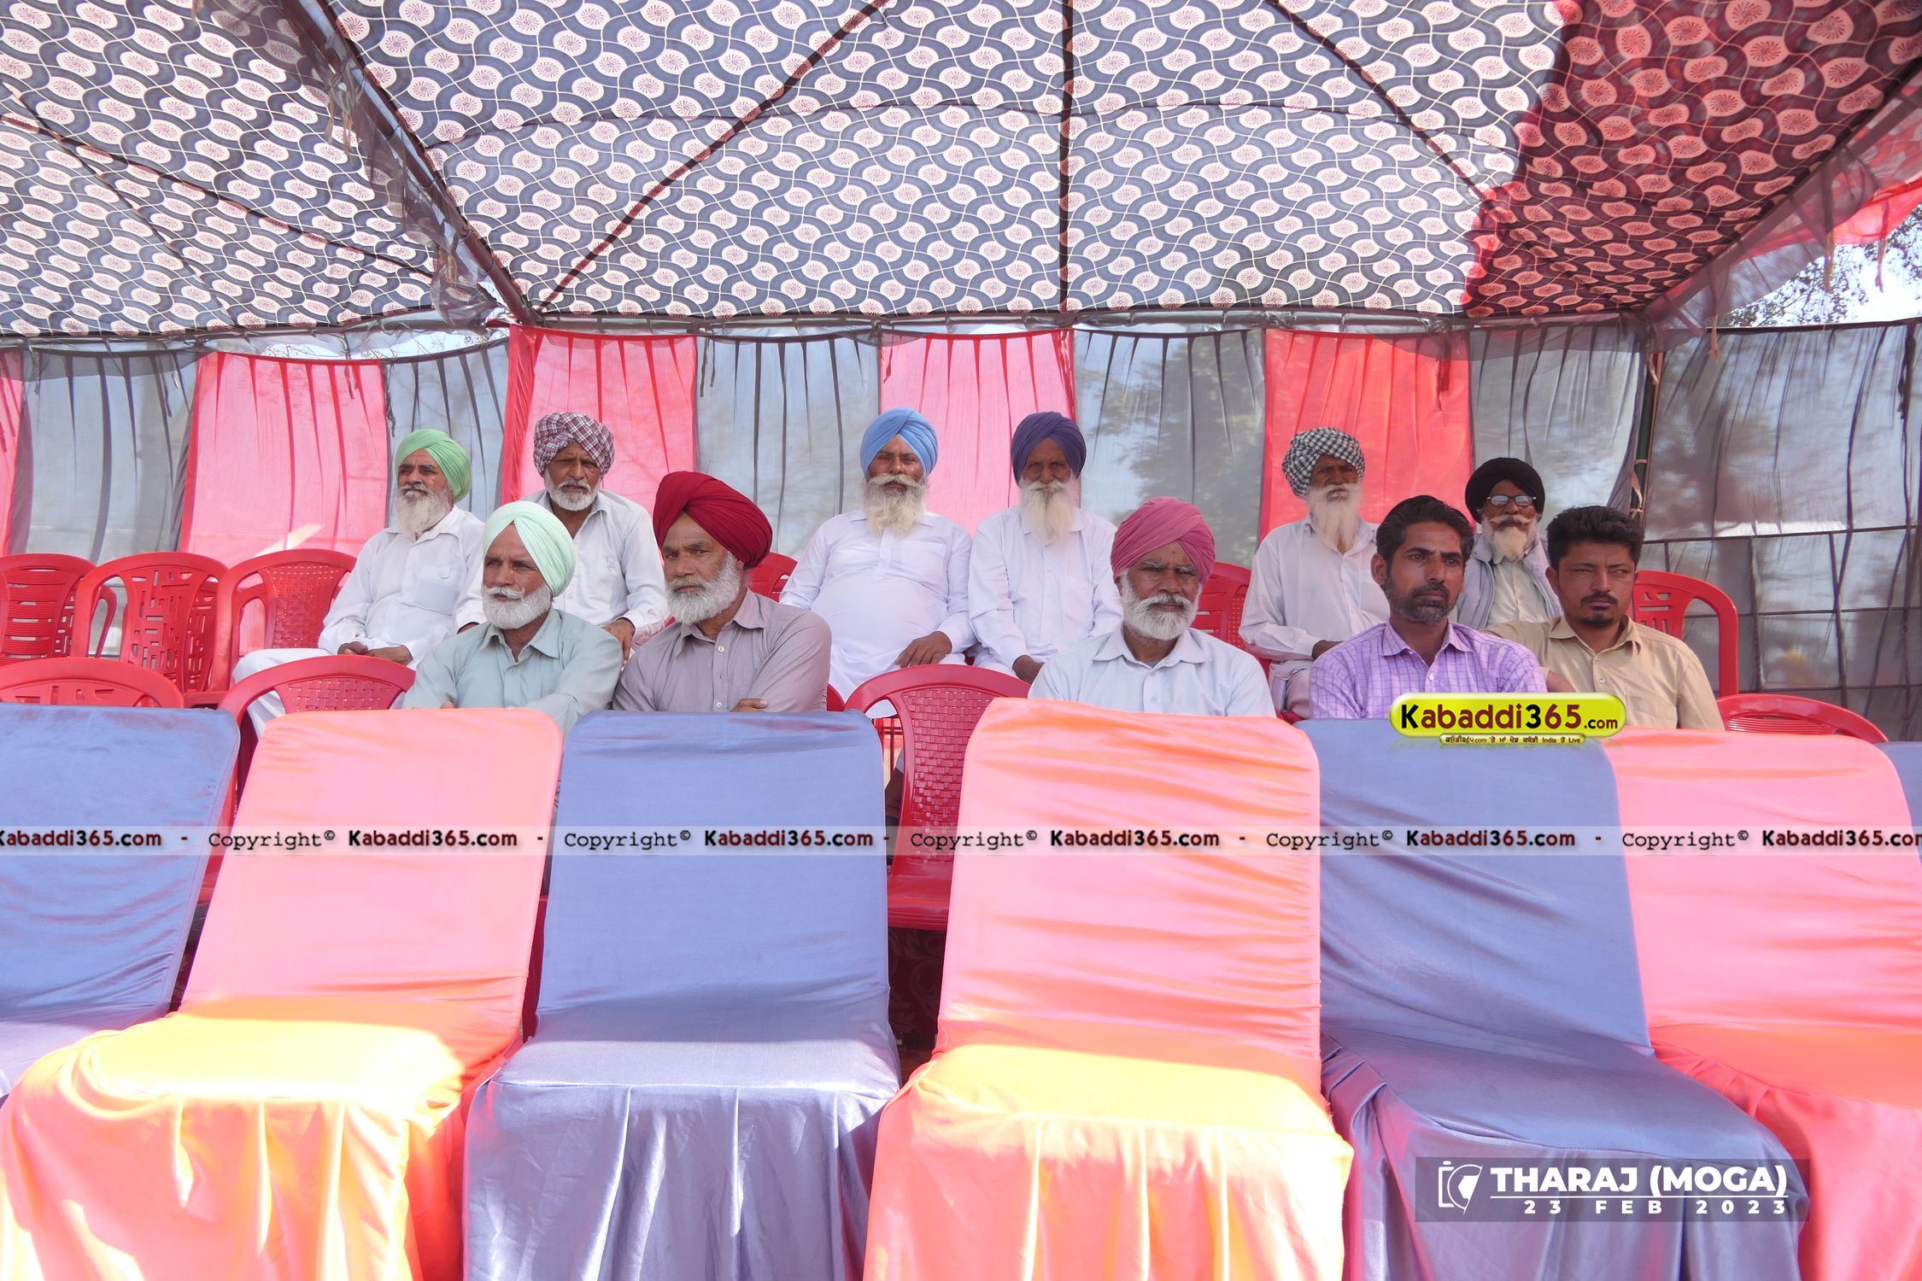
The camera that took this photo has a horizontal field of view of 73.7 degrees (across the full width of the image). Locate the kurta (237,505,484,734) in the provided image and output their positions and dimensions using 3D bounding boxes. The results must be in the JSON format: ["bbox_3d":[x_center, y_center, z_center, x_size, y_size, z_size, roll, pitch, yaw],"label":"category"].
[{"bbox_3d":[-1.590,0.030,3.520,0.560,0.860,0.660,0,-3,8],"label":"kurta"}]

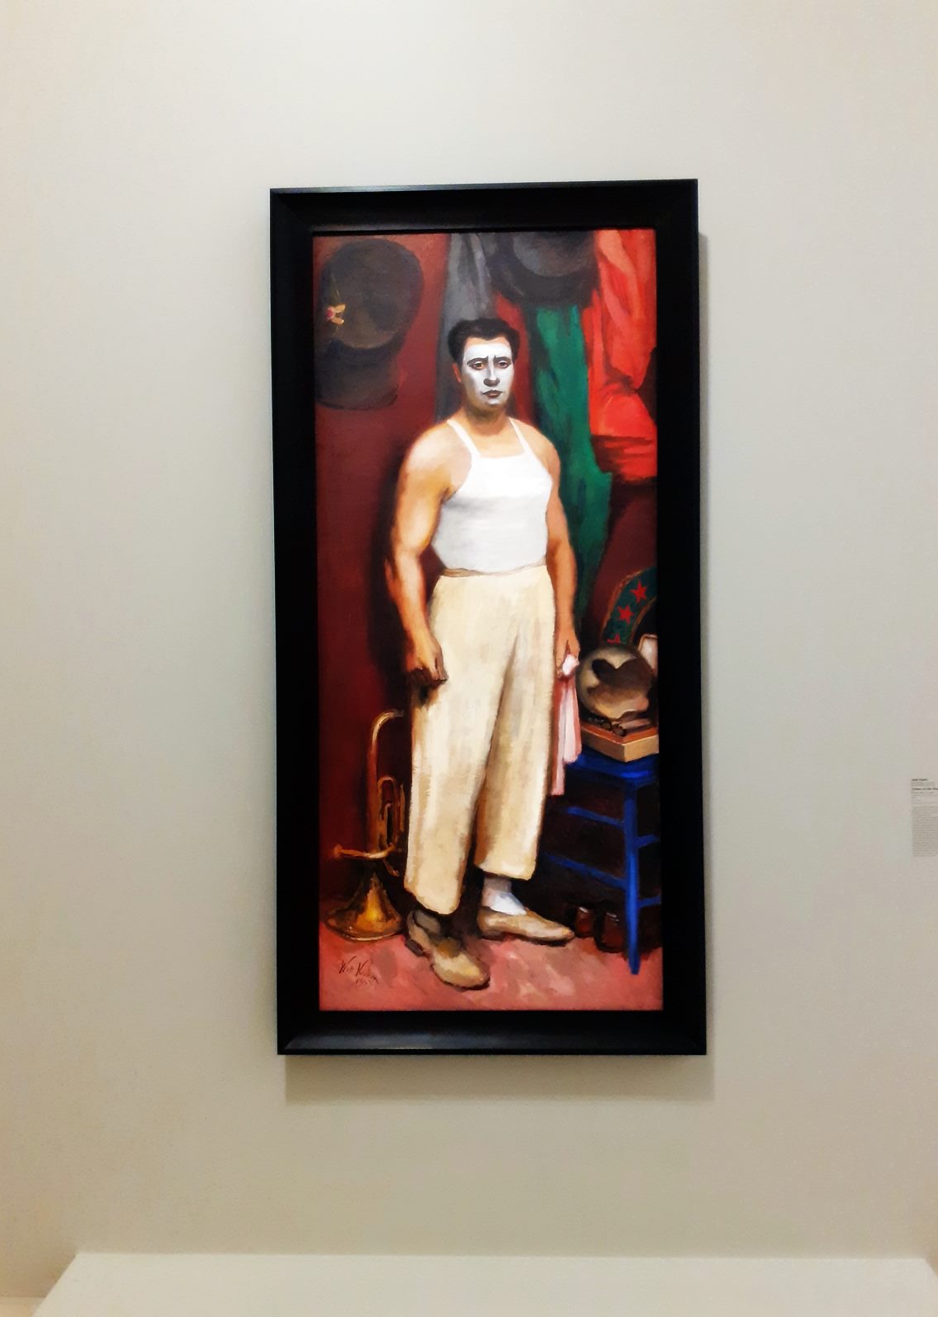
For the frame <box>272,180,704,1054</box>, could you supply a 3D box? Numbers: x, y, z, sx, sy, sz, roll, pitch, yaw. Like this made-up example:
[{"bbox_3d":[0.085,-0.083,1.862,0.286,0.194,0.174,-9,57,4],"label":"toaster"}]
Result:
[{"bbox_3d":[0.043,-0.091,2.407,0.990,2.013,0.070,-1,0,2],"label":"frame"}]

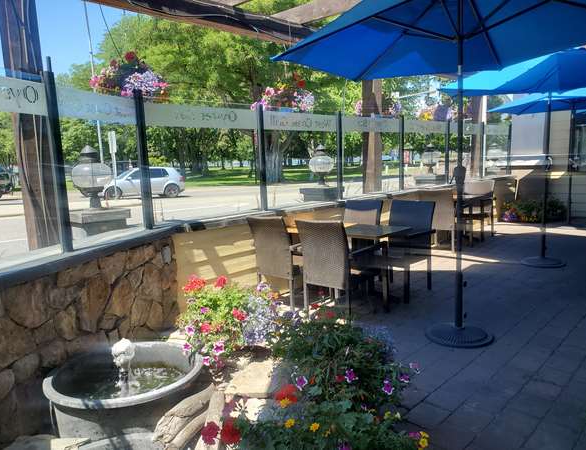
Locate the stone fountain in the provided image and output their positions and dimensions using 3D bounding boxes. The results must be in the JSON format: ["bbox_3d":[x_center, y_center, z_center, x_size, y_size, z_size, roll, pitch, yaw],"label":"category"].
[{"bbox_3d":[-0.887,0.901,2.454,0.830,0.490,0.830,-5,9,-22],"label":"stone fountain"}]

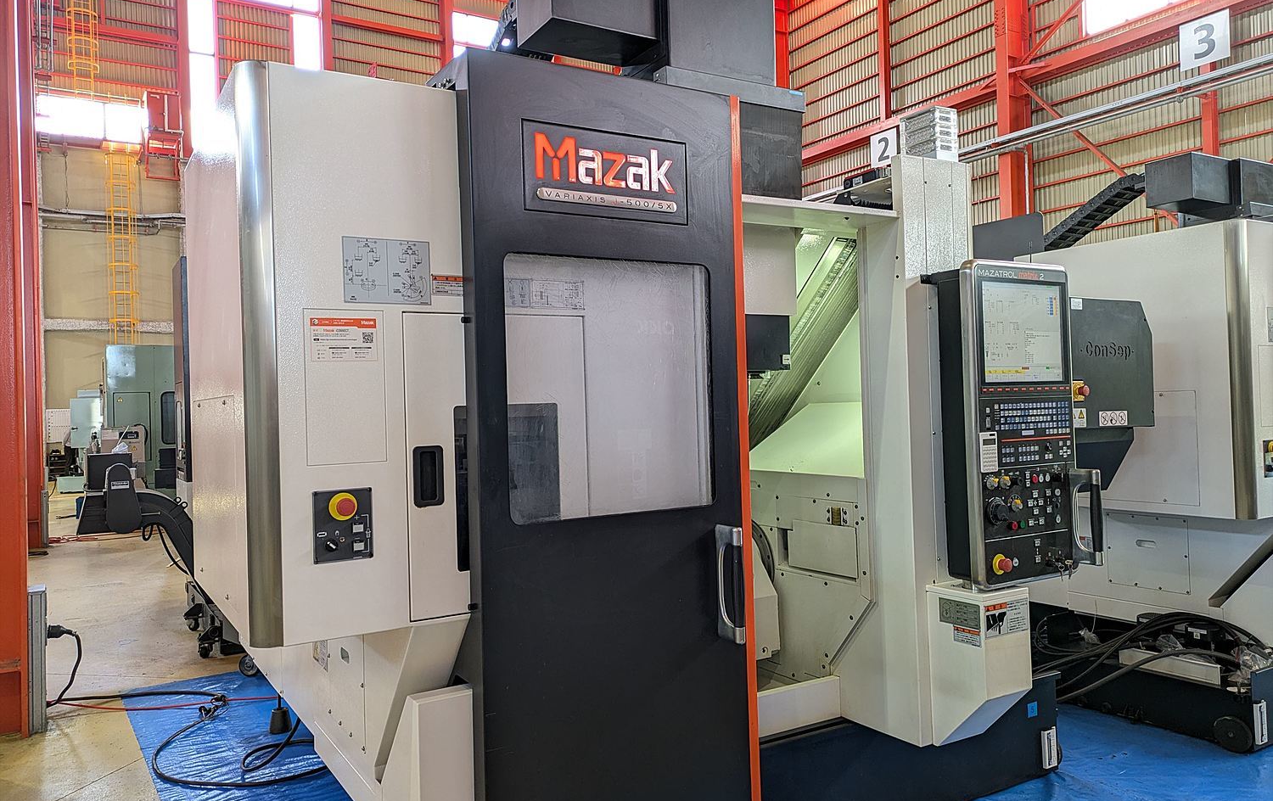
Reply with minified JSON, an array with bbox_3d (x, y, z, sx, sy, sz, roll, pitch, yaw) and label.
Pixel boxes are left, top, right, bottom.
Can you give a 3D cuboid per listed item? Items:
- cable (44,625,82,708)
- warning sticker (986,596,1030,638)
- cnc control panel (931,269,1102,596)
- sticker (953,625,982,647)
[{"bbox_3d":[-2.975,1.390,4.780,0.200,0.450,0.250,-1,-1,-32],"label":"cable"},{"bbox_3d":[1.087,0.638,2.697,0.196,0.097,0.004,-1,-1,-31],"label":"warning sticker"},{"bbox_3d":[1.152,0.066,2.756,0.453,0.941,0.197,-1,-1,-31],"label":"cnc control panel"},{"bbox_3d":[0.969,0.692,2.693,0.004,0.045,0.095,-1,-1,-31],"label":"sticker"}]

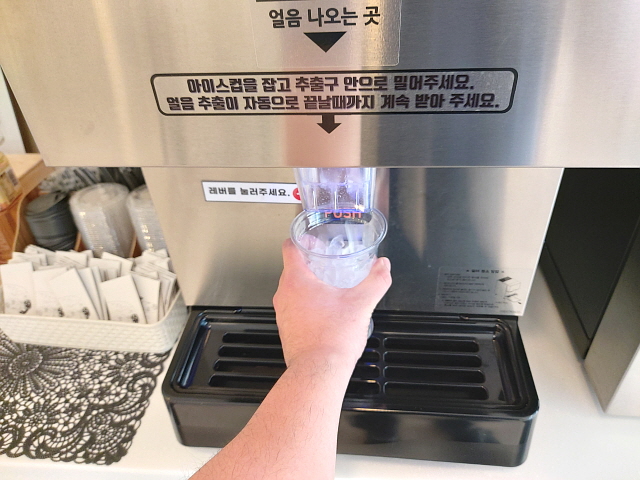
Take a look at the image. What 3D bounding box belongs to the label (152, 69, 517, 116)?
[{"bbox_3d":[0.005,-0.103,0.329,0.259,0.031,0.004,1,37,6],"label":"label"}]

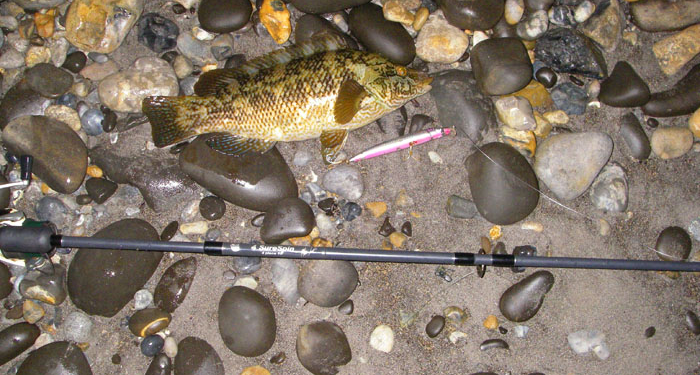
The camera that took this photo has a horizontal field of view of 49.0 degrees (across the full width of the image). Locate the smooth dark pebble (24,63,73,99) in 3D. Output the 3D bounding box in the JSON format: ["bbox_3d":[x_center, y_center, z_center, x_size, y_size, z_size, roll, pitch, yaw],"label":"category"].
[{"bbox_3d":[-0.347,-0.124,0.886,0.057,0.022,0.037,11,78,2],"label":"smooth dark pebble"}]

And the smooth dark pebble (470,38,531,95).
[{"bbox_3d":[0.176,-0.141,0.888,0.069,0.048,0.070,-10,78,-2],"label":"smooth dark pebble"}]

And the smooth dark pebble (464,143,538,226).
[{"bbox_3d":[0.173,-0.008,0.870,0.076,0.047,0.099,-18,74,-5],"label":"smooth dark pebble"}]

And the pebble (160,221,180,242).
[{"bbox_3d":[-0.221,0.054,0.940,0.014,0.010,0.027,28,77,7],"label":"pebble"}]

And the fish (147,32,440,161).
[{"bbox_3d":[-0.072,-0.099,0.927,0.348,0.060,0.150,-8,76,-2],"label":"fish"}]

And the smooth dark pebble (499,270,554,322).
[{"bbox_3d":[0.195,0.116,0.847,0.038,0.027,0.069,37,80,7],"label":"smooth dark pebble"}]

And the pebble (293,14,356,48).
[{"bbox_3d":[-0.029,-0.184,0.955,0.083,0.035,0.058,14,76,3],"label":"pebble"}]

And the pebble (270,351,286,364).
[{"bbox_3d":[-0.077,0.186,0.831,0.017,0.005,0.009,-38,77,-11],"label":"pebble"}]

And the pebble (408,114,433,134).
[{"bbox_3d":[0.088,-0.080,0.975,0.025,0.015,0.032,29,77,7],"label":"pebble"}]

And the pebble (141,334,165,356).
[{"bbox_3d":[-0.228,0.181,0.886,0.023,0.018,0.027,44,84,6],"label":"pebble"}]

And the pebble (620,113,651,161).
[{"bbox_3d":[0.344,-0.061,0.928,0.027,0.022,0.061,-19,77,-5],"label":"pebble"}]

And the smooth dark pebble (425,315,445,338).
[{"bbox_3d":[0.100,0.165,0.910,0.019,0.012,0.028,29,77,7],"label":"smooth dark pebble"}]

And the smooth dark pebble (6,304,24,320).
[{"bbox_3d":[-0.389,0.145,0.893,0.022,0.012,0.015,-30,82,-5],"label":"smooth dark pebble"}]

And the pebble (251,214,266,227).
[{"bbox_3d":[-0.099,0.037,0.870,0.025,0.009,0.016,-5,78,-1],"label":"pebble"}]

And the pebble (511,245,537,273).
[{"bbox_3d":[0.195,0.080,0.857,0.030,0.018,0.030,-4,73,-1],"label":"pebble"}]

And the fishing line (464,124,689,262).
[{"bbox_3d":[0.242,0.014,0.863,0.290,0.030,0.018,32,76,9],"label":"fishing line"}]

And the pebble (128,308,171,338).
[{"bbox_3d":[-0.217,0.145,0.838,0.044,0.016,0.026,-21,74,-6],"label":"pebble"}]

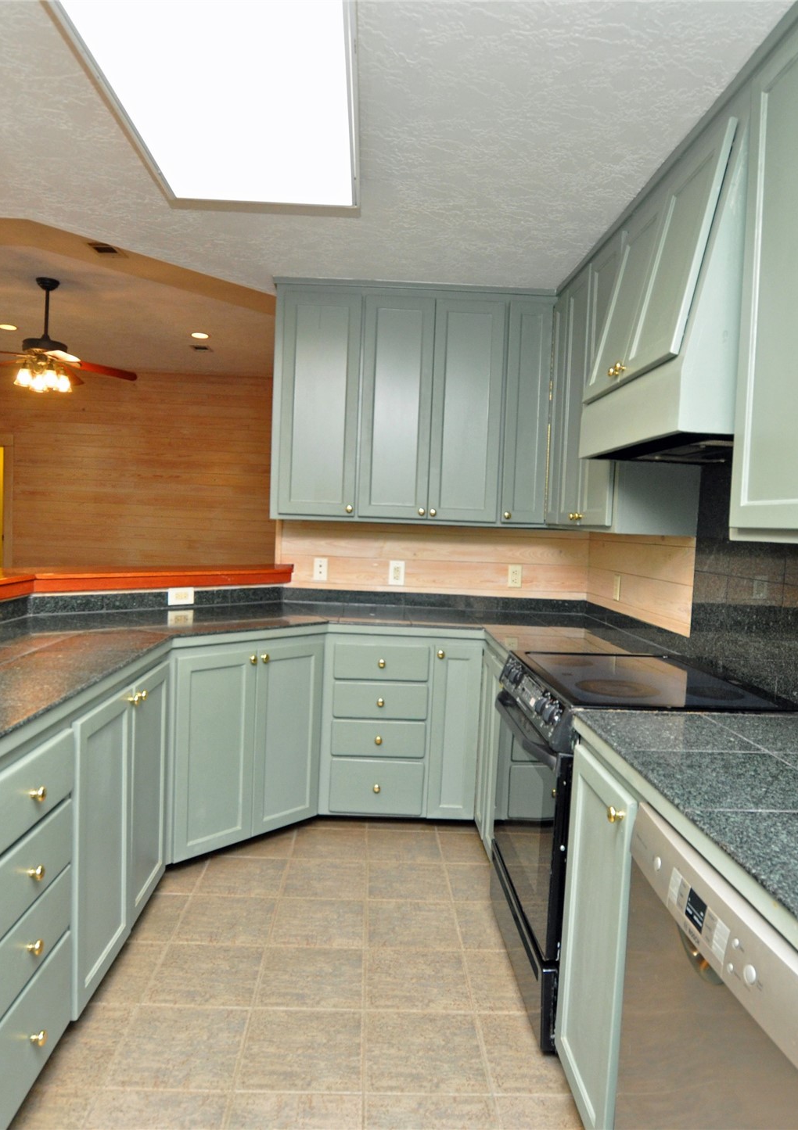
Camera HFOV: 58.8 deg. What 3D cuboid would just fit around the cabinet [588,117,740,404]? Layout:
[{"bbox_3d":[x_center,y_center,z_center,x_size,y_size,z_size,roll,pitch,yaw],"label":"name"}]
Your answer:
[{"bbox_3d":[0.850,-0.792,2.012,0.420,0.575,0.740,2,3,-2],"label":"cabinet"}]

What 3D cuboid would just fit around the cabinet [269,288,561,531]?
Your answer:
[{"bbox_3d":[0.064,-0.765,3.471,1.325,1.130,0.310,2,3,-2],"label":"cabinet"}]

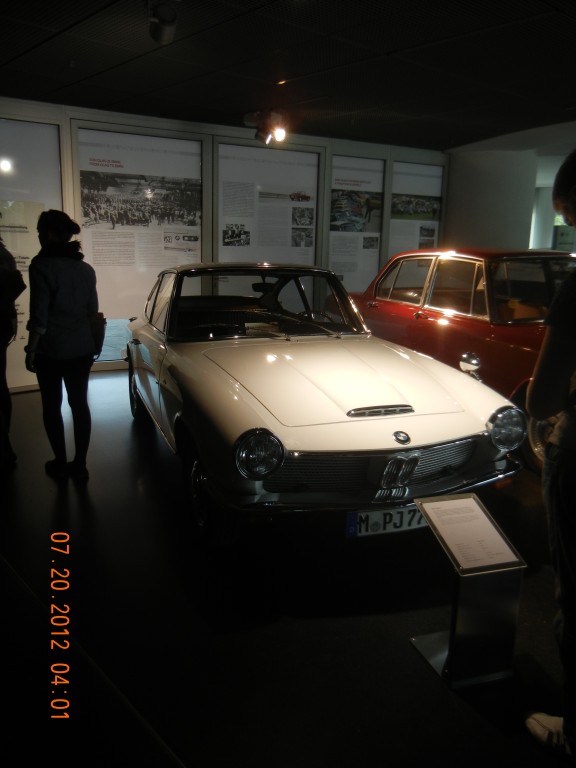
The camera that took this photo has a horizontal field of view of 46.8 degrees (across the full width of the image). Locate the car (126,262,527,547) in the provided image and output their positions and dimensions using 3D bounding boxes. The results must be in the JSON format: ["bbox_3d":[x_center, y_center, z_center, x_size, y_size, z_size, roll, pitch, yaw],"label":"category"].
[{"bbox_3d":[-0.237,-0.165,4.540,1.580,1.280,4.060,-4,14,-21],"label":"car"}]

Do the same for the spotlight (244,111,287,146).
[{"bbox_3d":[-0.196,-2.235,5.800,0.310,0.270,0.230,-4,14,-21],"label":"spotlight"}]

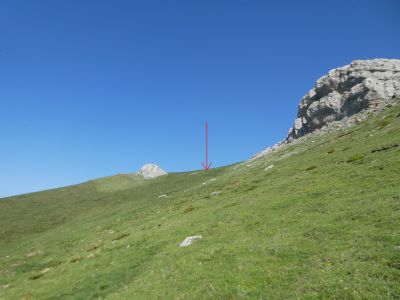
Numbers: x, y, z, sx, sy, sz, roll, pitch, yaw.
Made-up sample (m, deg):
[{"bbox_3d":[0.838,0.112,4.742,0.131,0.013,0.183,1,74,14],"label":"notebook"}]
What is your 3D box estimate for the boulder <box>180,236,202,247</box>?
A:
[{"bbox_3d":[-0.199,2.152,6.500,0.500,0.200,0.360,0,-4,0],"label":"boulder"}]

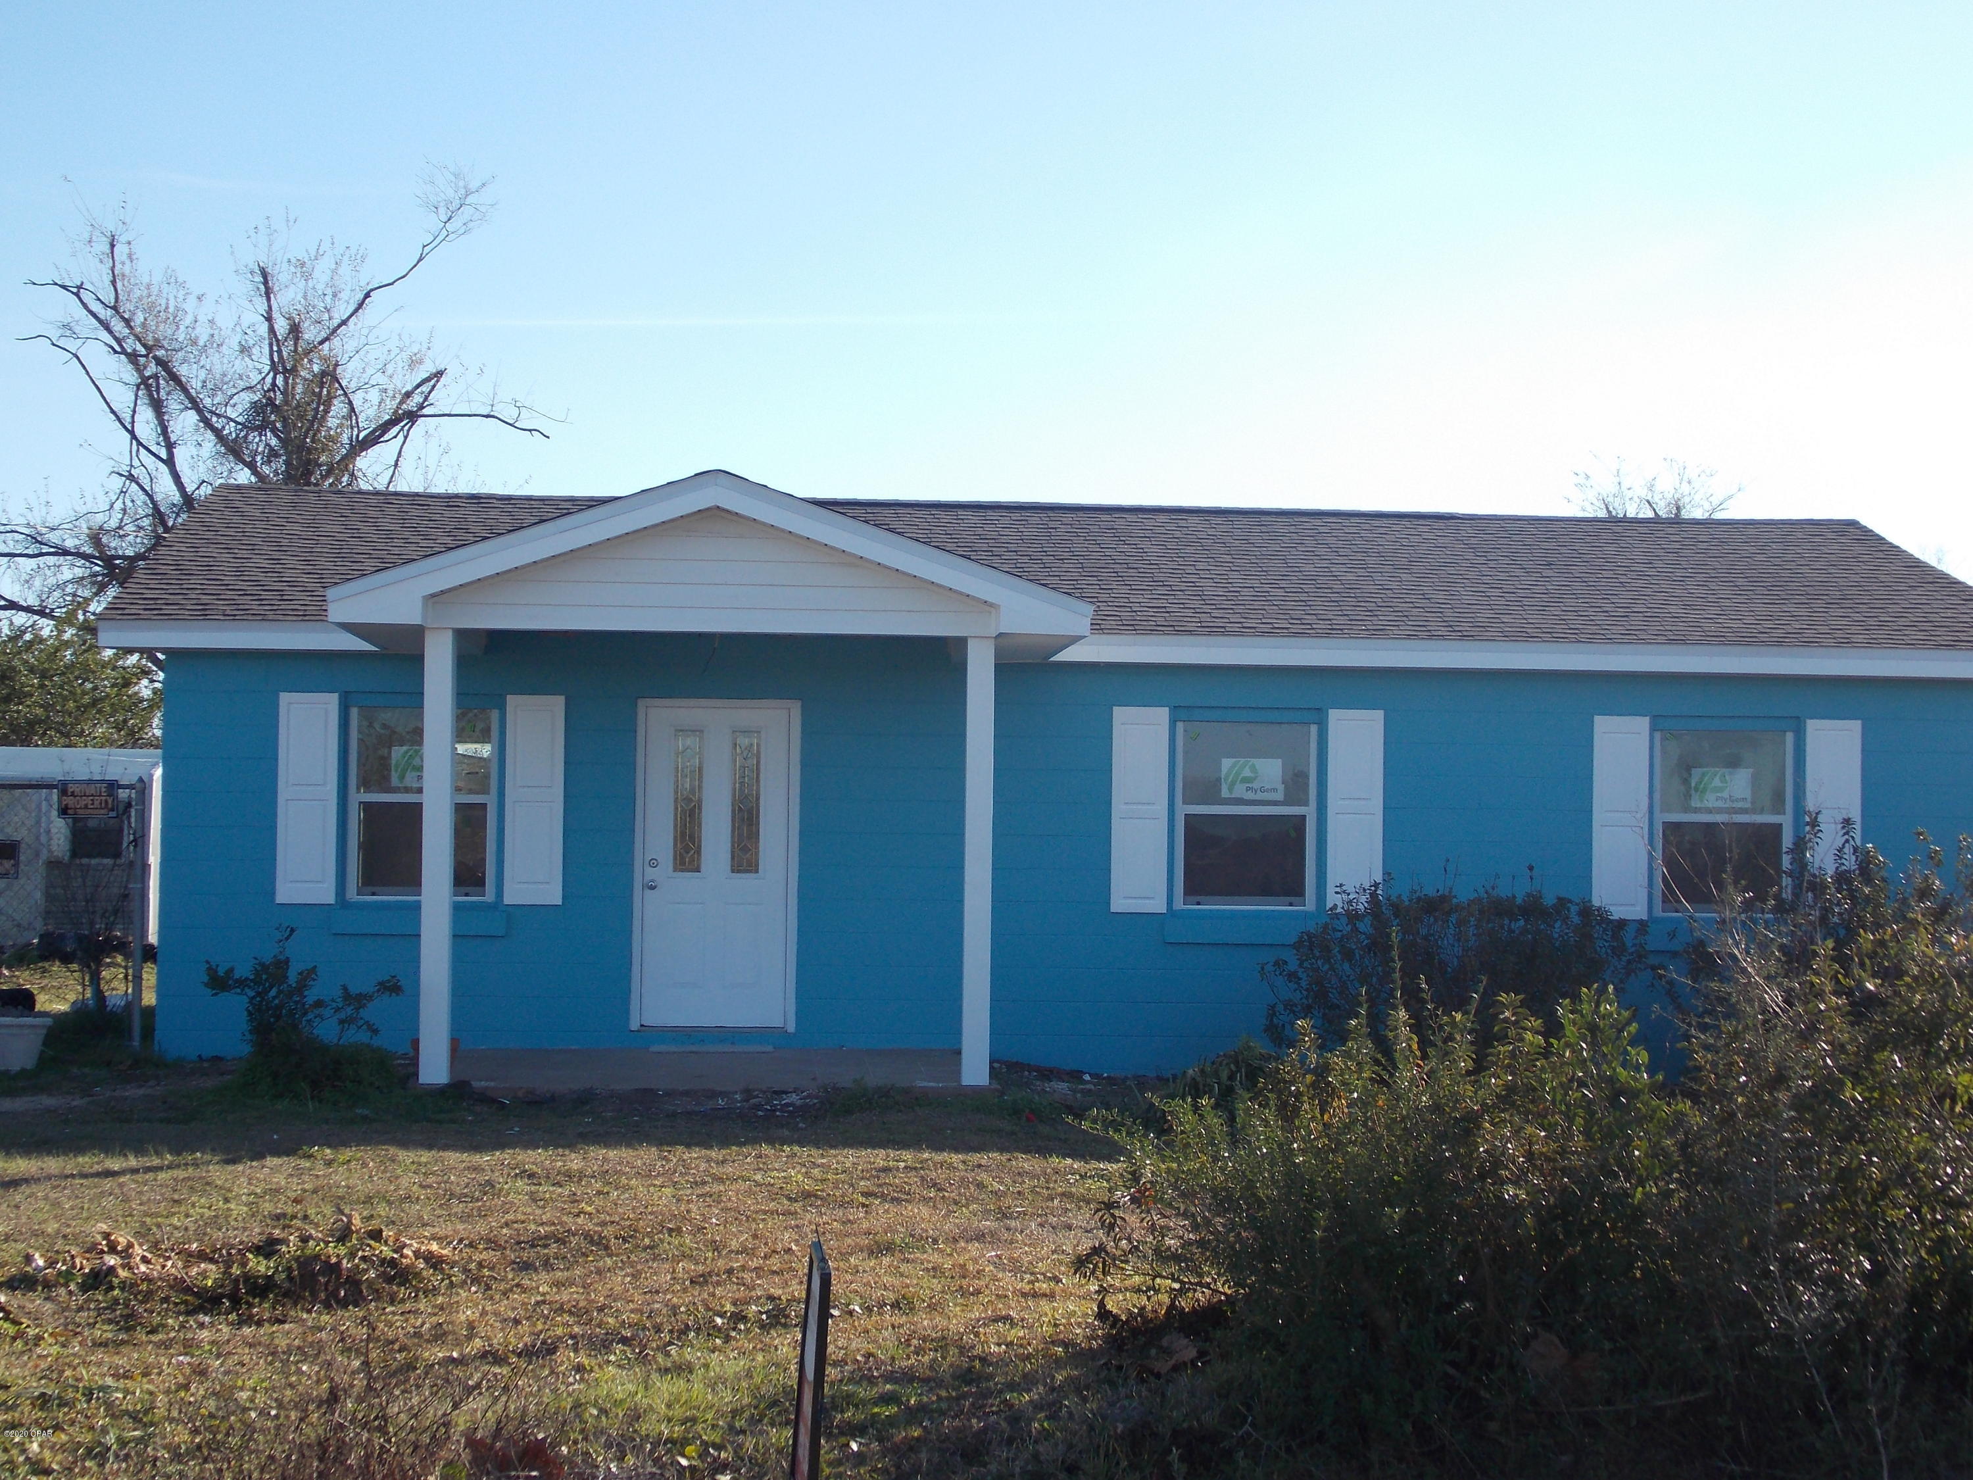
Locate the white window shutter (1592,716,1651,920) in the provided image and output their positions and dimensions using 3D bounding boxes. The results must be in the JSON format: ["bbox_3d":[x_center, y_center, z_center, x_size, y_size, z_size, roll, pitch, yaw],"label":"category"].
[{"bbox_3d":[4.060,0.500,18.965,0.362,1.299,0.035,1,-2,-5],"label":"white window shutter"}]

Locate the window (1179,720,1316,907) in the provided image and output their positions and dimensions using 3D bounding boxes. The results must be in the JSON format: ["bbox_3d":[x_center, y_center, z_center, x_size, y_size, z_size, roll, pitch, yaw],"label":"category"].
[{"bbox_3d":[1.646,0.484,18.866,0.899,1.182,0.100,1,-2,-5],"label":"window"}]

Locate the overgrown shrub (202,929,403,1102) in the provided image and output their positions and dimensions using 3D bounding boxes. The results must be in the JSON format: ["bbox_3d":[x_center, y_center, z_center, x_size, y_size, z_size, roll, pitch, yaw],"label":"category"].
[{"bbox_3d":[-3.868,1.526,16.803,1.068,0.909,0.900,1,-2,-5],"label":"overgrown shrub"}]

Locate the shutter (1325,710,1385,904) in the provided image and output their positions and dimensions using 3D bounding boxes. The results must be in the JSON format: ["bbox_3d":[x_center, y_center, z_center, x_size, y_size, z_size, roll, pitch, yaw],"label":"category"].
[{"bbox_3d":[2.345,0.464,18.830,0.357,1.297,0.035,1,-2,-5],"label":"shutter"}]

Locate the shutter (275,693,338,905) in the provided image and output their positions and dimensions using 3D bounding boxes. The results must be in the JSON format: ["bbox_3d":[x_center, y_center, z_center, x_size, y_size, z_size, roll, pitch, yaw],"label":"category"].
[{"bbox_3d":[-4.189,0.364,18.312,0.361,1.296,0.035,1,-2,-5],"label":"shutter"}]

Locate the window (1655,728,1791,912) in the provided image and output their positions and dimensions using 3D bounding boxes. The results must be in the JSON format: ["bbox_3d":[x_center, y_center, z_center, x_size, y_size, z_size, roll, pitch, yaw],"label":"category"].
[{"bbox_3d":[4.738,0.541,19.111,0.908,1.189,0.100,1,-2,-5],"label":"window"}]

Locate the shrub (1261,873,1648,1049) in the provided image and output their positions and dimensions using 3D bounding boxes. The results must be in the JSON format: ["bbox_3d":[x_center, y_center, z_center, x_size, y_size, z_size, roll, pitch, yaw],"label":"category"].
[{"bbox_3d":[2.861,1.458,17.995,2.291,1.276,1.150,1,-2,-5],"label":"shrub"}]

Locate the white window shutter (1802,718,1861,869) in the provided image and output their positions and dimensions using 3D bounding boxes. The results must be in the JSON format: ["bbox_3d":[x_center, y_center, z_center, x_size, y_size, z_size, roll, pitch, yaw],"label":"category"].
[{"bbox_3d":[5.448,0.524,19.075,0.366,1.297,0.035,1,-2,-5],"label":"white window shutter"}]

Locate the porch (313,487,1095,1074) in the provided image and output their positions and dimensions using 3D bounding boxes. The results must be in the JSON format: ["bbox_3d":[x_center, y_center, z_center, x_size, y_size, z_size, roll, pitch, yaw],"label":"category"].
[{"bbox_3d":[-1.585,0.278,17.283,4.170,3.380,2.655,1,-2,-5],"label":"porch"}]

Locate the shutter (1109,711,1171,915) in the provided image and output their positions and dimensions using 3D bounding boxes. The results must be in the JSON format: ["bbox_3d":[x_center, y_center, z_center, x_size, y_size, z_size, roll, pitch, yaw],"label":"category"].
[{"bbox_3d":[0.970,0.446,18.721,0.351,1.295,0.035,1,-2,-5],"label":"shutter"}]

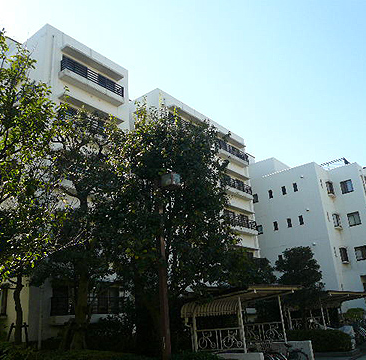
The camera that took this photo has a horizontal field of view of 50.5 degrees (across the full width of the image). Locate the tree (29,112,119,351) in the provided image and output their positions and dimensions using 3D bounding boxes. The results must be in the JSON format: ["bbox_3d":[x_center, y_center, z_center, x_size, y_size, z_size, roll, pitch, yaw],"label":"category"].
[{"bbox_3d":[-3.355,1.178,12.149,2.800,7.850,2.800,-20,-25,34],"label":"tree"}]

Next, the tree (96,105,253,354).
[{"bbox_3d":[-0.337,0.968,10.197,4.000,6.700,4.000,-20,-25,34],"label":"tree"}]

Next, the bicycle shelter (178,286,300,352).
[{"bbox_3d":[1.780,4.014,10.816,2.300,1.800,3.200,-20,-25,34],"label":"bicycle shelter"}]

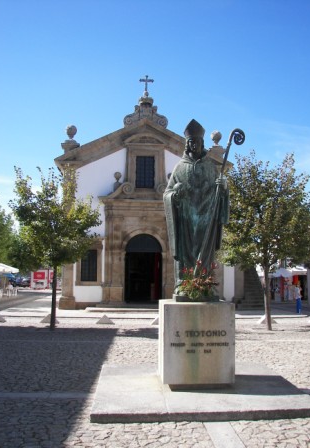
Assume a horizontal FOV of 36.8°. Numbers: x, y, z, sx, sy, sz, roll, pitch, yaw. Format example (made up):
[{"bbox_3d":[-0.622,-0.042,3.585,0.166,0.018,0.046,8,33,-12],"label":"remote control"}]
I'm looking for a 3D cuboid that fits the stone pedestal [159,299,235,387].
[{"bbox_3d":[0.553,1.603,6.501,0.930,1.017,0.918,1,-6,-3],"label":"stone pedestal"}]

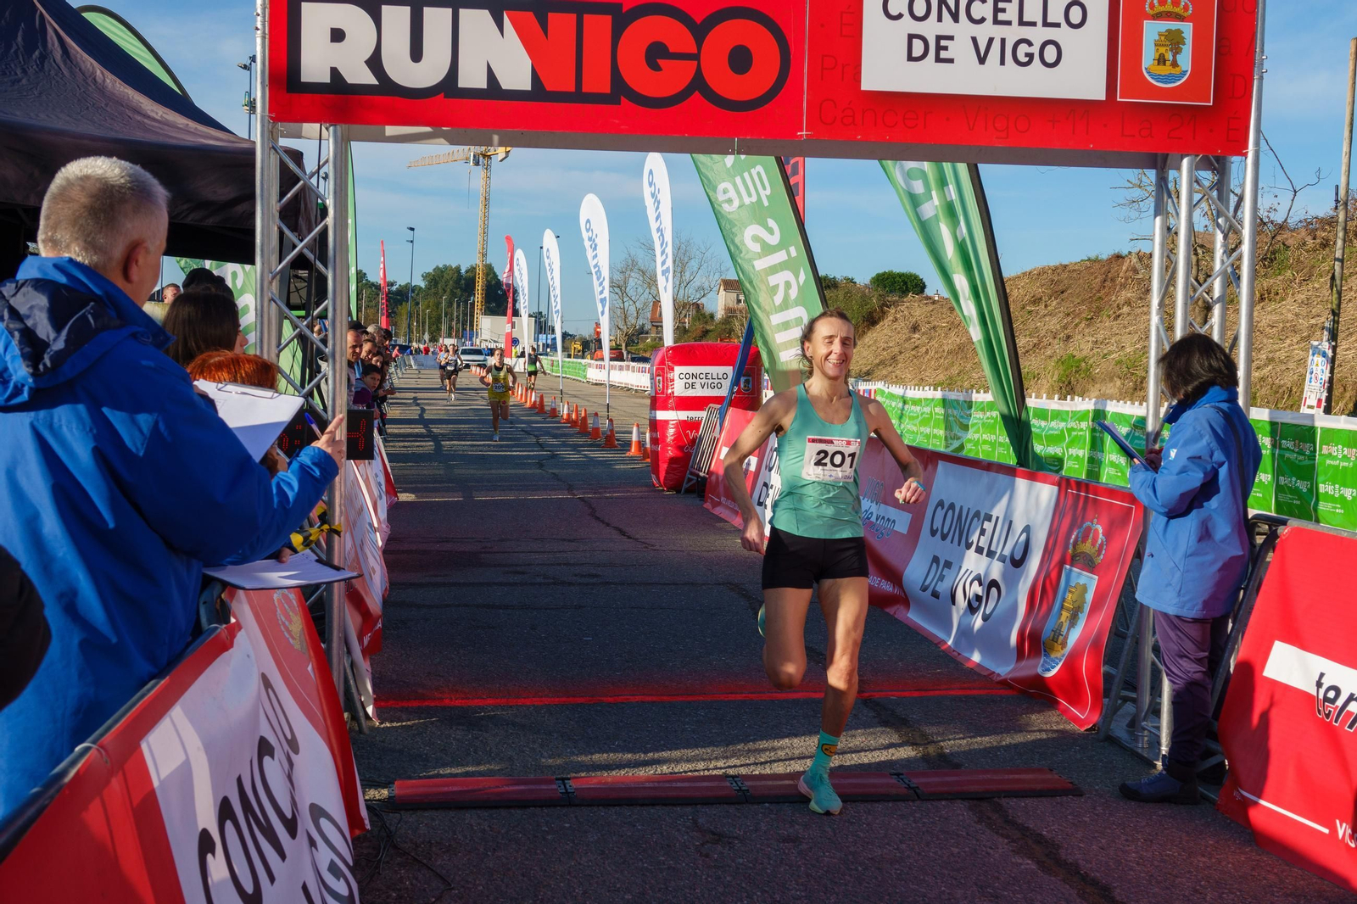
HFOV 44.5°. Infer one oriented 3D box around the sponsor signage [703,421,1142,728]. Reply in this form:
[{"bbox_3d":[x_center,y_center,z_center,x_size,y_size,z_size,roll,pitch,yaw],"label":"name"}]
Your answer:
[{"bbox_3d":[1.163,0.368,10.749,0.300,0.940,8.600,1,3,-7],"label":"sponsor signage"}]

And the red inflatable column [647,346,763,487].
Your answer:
[{"bbox_3d":[0.310,-0.437,18.695,1.170,1.620,1.120,0,3,-10],"label":"red inflatable column"}]

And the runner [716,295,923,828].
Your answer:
[{"bbox_3d":[0.473,0.333,5.460,0.640,1.600,0.700,1,3,-7],"label":"runner"}]

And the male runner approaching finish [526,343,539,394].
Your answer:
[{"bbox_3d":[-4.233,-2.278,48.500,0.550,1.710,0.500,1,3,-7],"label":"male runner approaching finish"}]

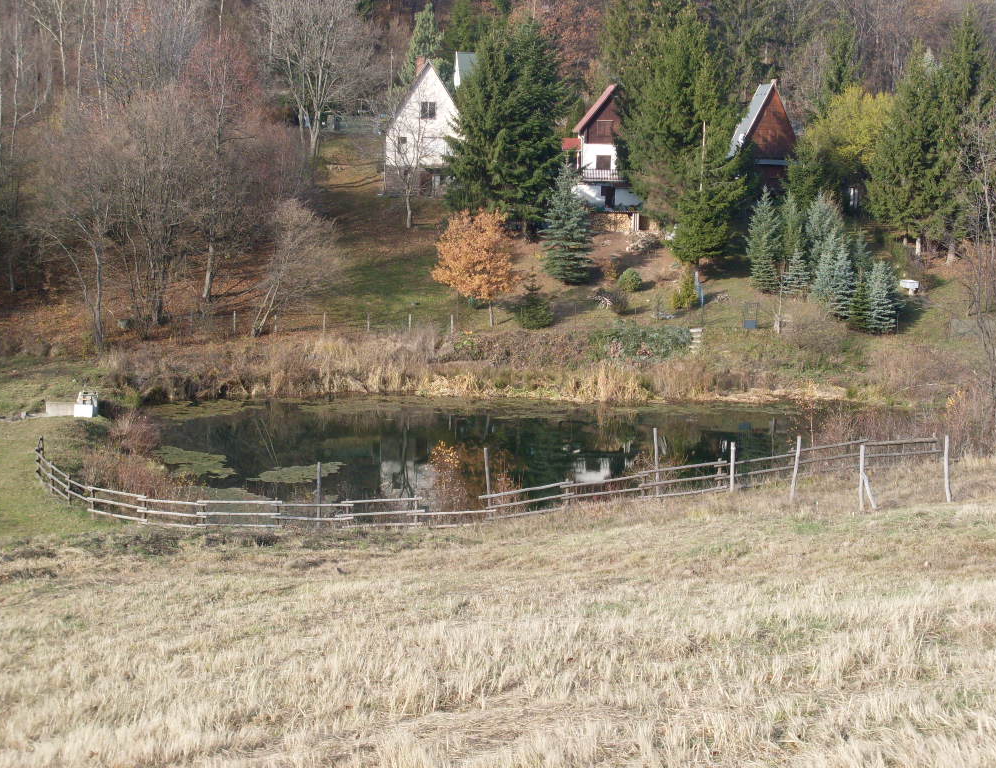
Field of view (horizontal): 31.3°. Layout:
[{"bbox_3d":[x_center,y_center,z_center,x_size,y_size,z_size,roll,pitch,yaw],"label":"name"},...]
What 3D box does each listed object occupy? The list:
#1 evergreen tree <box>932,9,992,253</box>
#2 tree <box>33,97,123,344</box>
[{"bbox_3d":[33.739,-18.111,128.942,4.504,17.960,4.504,1,9,0],"label":"evergreen tree"},{"bbox_3d":[-25.743,-9.503,108.664,5.265,15.041,5.265,1,9,0],"label":"tree"}]

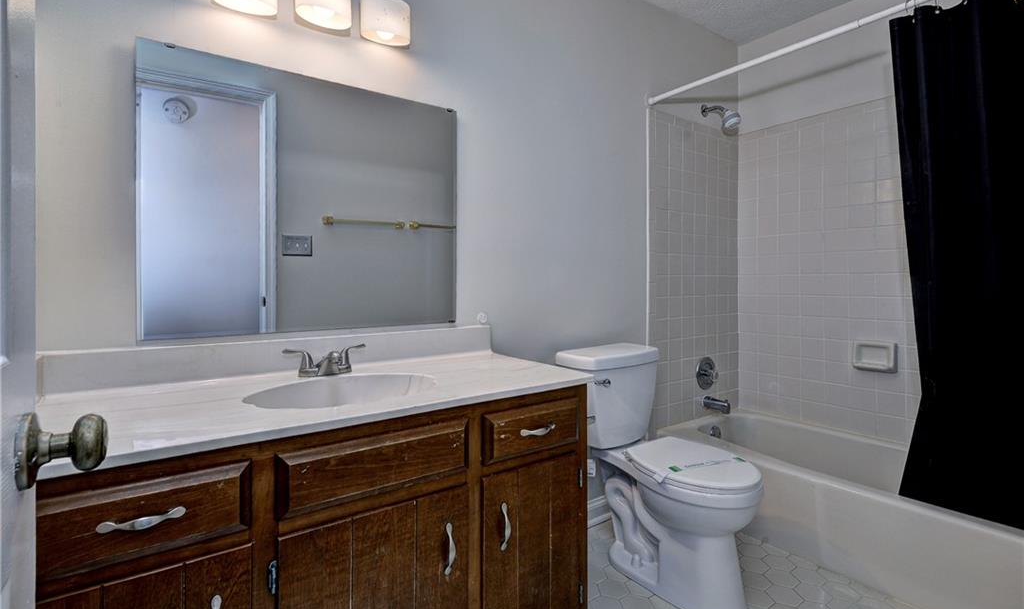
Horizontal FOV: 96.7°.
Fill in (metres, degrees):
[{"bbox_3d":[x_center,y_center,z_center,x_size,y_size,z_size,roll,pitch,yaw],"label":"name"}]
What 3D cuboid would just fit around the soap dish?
[{"bbox_3d":[1.698,0.243,2.131,0.045,0.129,0.161,-2,3,-34],"label":"soap dish"}]

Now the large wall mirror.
[{"bbox_3d":[-0.571,-0.301,1.393,0.902,0.762,0.014,-2,3,-34],"label":"large wall mirror"}]

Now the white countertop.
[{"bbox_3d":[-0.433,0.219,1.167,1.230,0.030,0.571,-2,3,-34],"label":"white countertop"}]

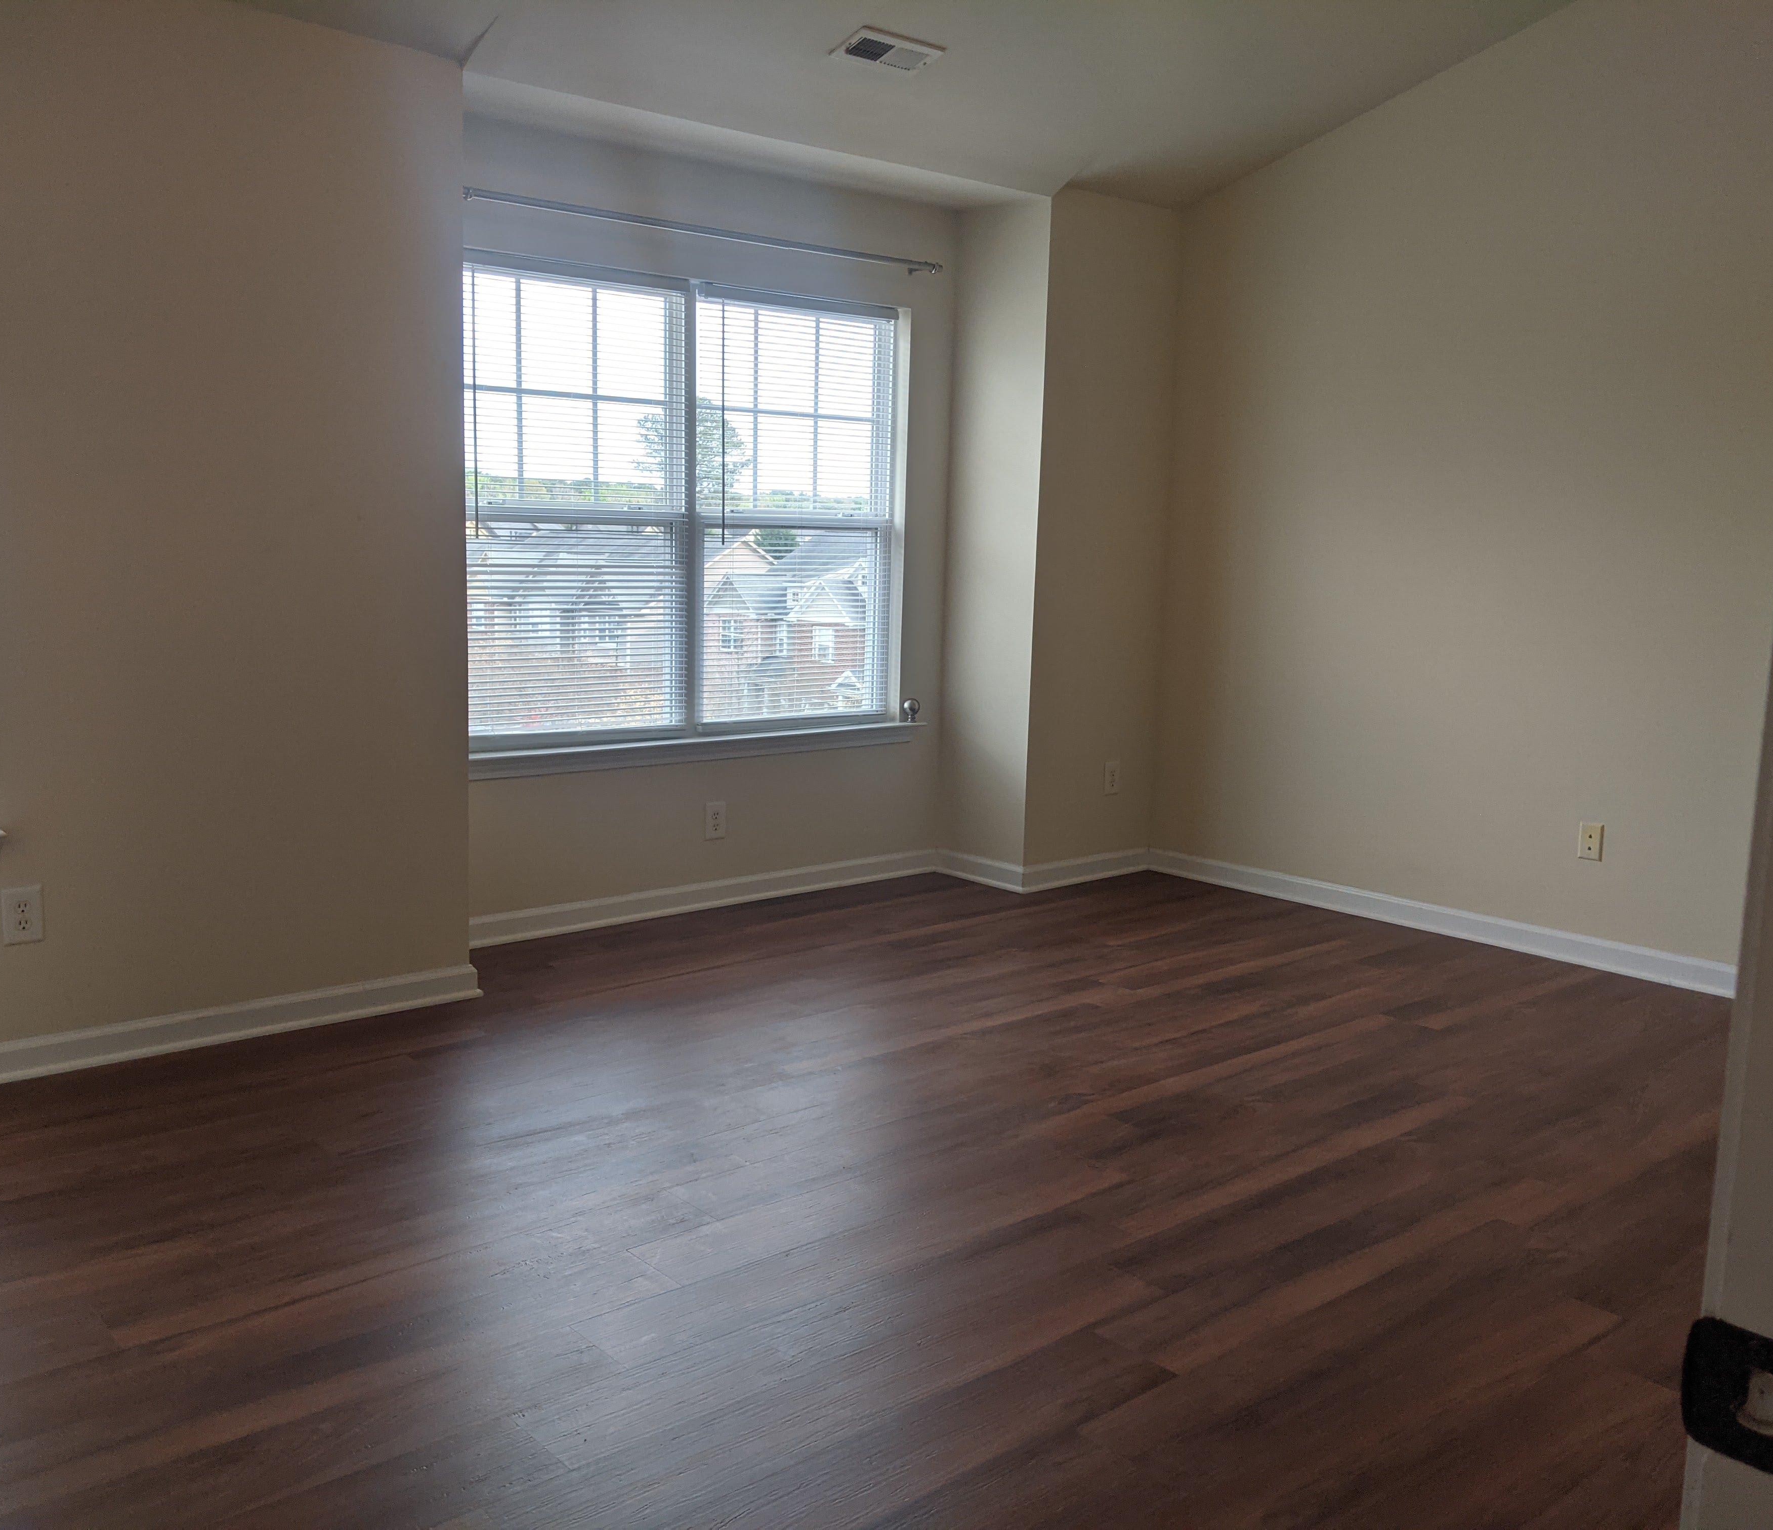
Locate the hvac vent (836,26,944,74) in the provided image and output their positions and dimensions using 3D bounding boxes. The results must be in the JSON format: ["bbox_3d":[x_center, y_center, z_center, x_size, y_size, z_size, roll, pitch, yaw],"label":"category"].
[{"bbox_3d":[0.008,-1.903,4.245,0.290,0.025,0.152,-5,-5,-40],"label":"hvac vent"}]

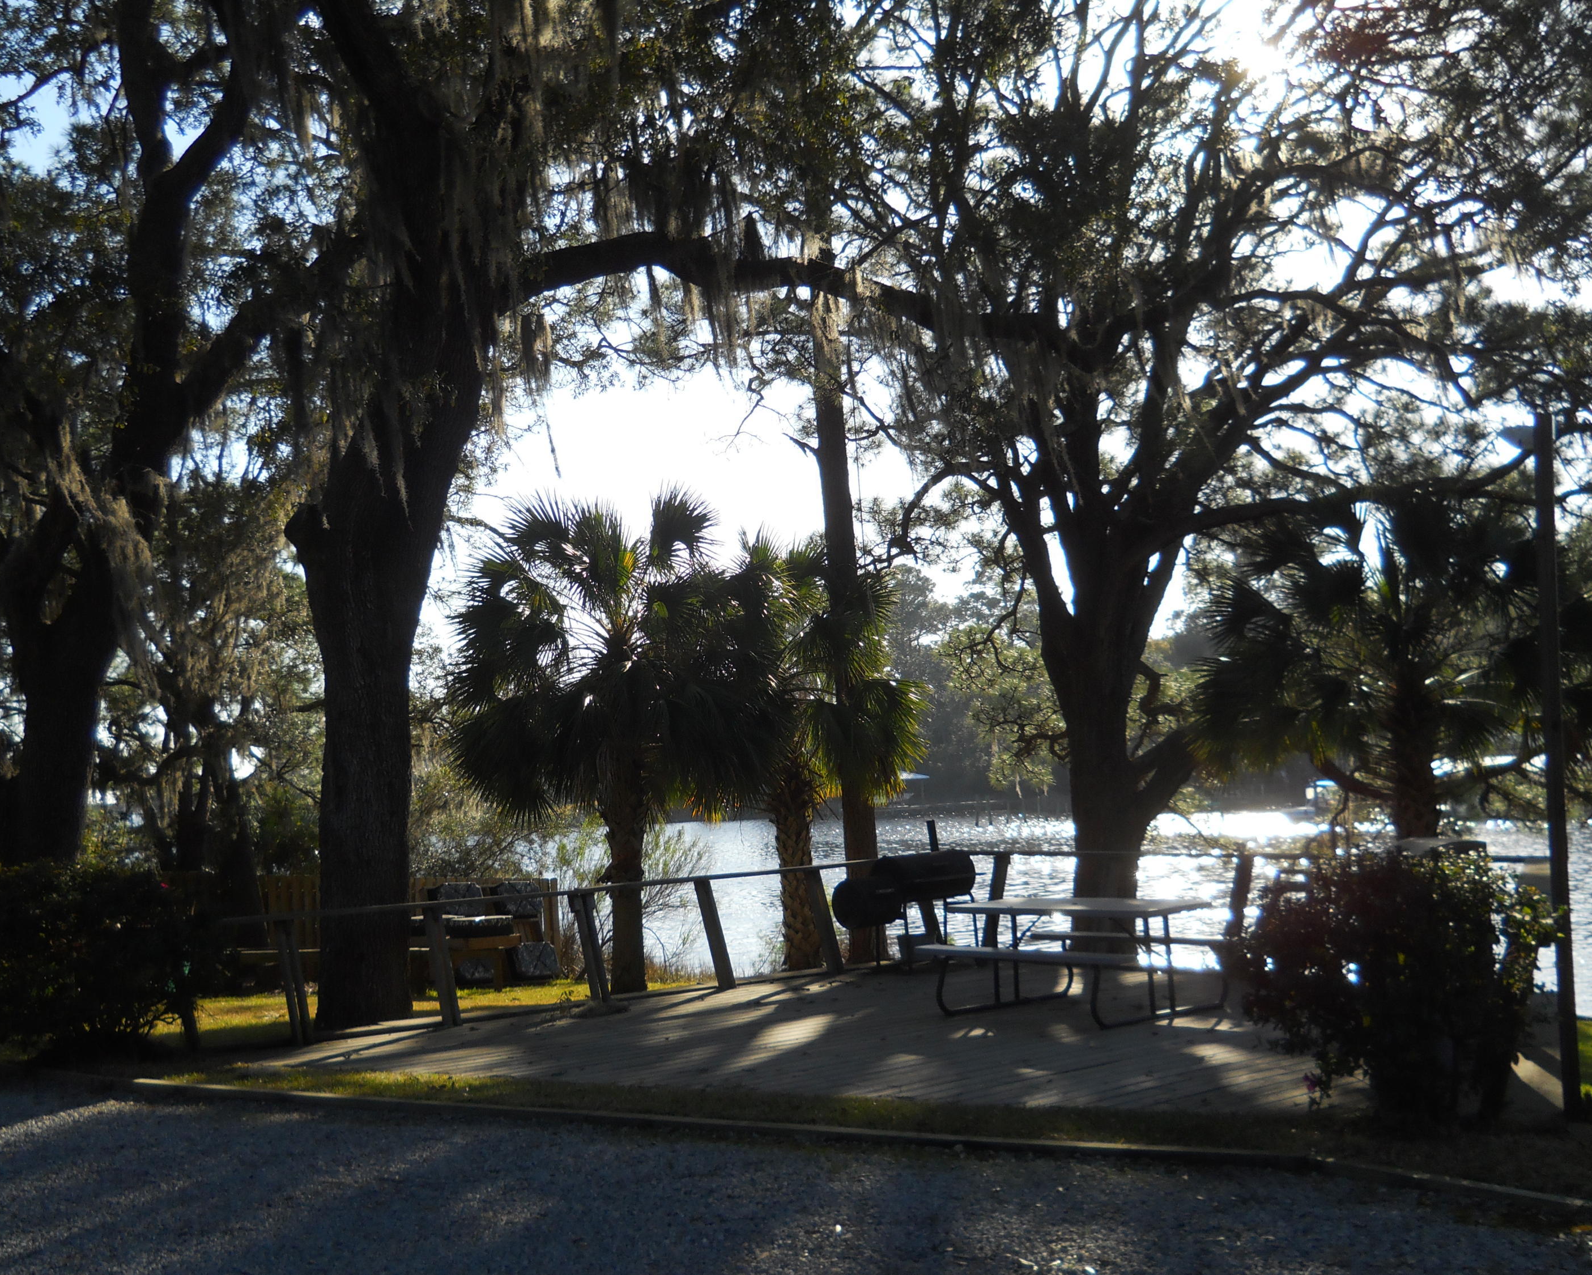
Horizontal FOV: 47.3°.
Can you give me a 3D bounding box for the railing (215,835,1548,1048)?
[{"bbox_3d":[0.576,2.377,14.675,9.700,0.940,4.400,-3,-4,5],"label":"railing"}]

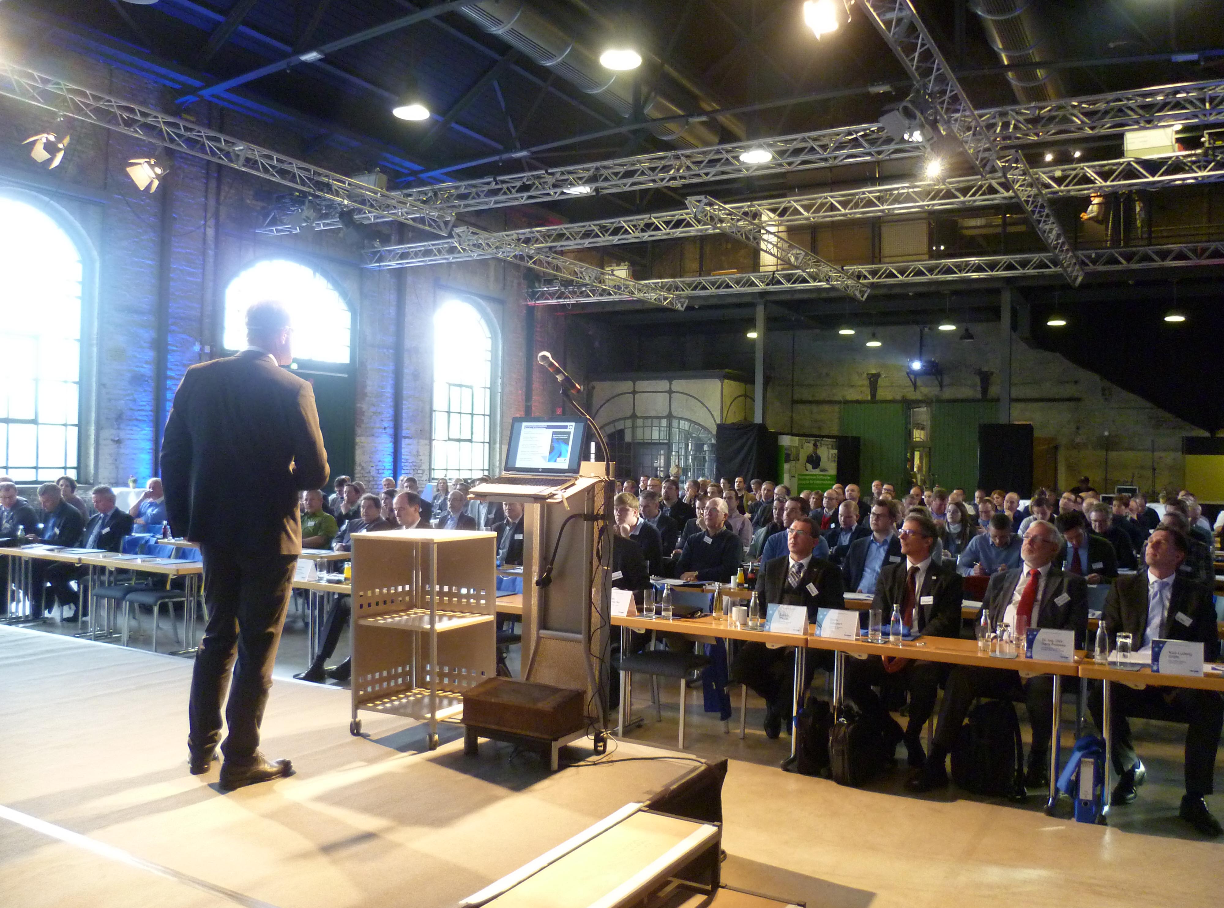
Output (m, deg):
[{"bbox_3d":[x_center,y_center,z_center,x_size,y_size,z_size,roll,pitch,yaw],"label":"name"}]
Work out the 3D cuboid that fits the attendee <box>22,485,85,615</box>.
[{"bbox_3d":[-5.462,0.943,9.679,0.550,1.323,0.760,1,0,30],"label":"attendee"}]

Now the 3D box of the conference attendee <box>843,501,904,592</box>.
[{"bbox_3d":[1.923,1.037,7.159,0.560,1.394,0.750,1,0,35],"label":"conference attendee"}]

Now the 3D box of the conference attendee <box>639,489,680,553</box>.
[{"bbox_3d":[0.380,1.056,10.094,0.560,1.360,0.840,1,0,30],"label":"conference attendee"}]

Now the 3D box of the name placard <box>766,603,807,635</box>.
[{"bbox_3d":[0.948,0.892,5.355,0.210,0.140,0.110,1,-1,29],"label":"name placard"}]

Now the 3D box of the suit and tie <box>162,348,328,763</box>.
[{"bbox_3d":[-1.390,0.385,3.780,0.550,1.570,0.360,1,-1,14],"label":"suit and tie"}]

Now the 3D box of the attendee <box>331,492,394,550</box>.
[{"bbox_3d":[-2.359,1.016,9.203,0.570,1.286,0.780,1,0,30],"label":"attendee"}]

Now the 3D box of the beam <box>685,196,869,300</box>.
[{"bbox_3d":[2.373,-2.491,12.762,0.290,0.260,6.020,1,0,30],"label":"beam"}]

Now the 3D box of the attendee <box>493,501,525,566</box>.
[{"bbox_3d":[-1.003,1.020,8.777,0.580,1.360,0.820,1,0,30],"label":"attendee"}]

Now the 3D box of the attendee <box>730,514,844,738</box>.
[{"bbox_3d":[1.073,1.055,6.125,0.570,1.328,0.740,1,0,37],"label":"attendee"}]

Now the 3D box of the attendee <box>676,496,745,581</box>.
[{"bbox_3d":[0.740,1.031,7.650,0.550,1.370,0.800,1,-1,31],"label":"attendee"}]

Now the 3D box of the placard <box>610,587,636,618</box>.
[{"bbox_3d":[0.030,0.879,5.830,0.210,0.140,0.110,1,-1,31],"label":"placard"}]

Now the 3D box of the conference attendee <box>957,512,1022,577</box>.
[{"bbox_3d":[3.070,1.117,8.050,0.600,1.300,0.800,1,-1,29],"label":"conference attendee"}]

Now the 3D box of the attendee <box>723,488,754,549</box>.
[{"bbox_3d":[1.337,1.083,11.227,0.550,1.360,0.820,1,0,30],"label":"attendee"}]

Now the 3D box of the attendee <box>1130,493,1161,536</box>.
[{"bbox_3d":[6.163,1.156,11.549,0.580,1.340,0.780,1,0,37],"label":"attendee"}]

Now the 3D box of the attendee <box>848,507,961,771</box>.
[{"bbox_3d":[1.620,1.032,5.460,0.530,1.360,0.700,1,-1,34],"label":"attendee"}]

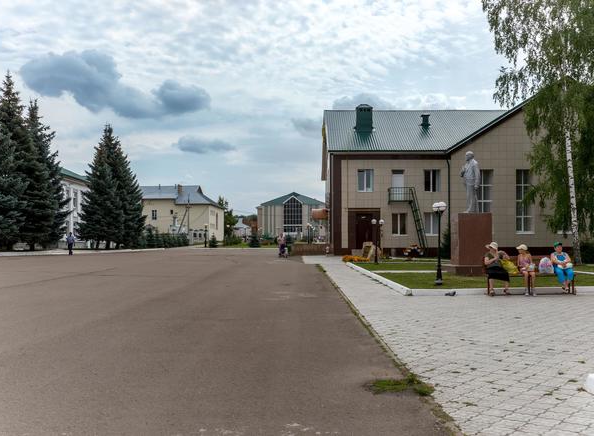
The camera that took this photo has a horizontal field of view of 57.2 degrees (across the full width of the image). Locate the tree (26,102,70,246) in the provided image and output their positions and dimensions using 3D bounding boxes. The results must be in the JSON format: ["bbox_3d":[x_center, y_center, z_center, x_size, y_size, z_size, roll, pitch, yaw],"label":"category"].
[{"bbox_3d":[-24.760,-4.103,52.000,5.800,14.400,5.800,0,-2,0],"label":"tree"}]

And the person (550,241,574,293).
[{"bbox_3d":[6.413,1.215,13.116,0.550,1.270,0.700,0,-2,-2],"label":"person"}]

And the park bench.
[{"bbox_3d":[5.651,1.416,13.259,2.150,0.920,0.600,0,-2,0],"label":"park bench"}]

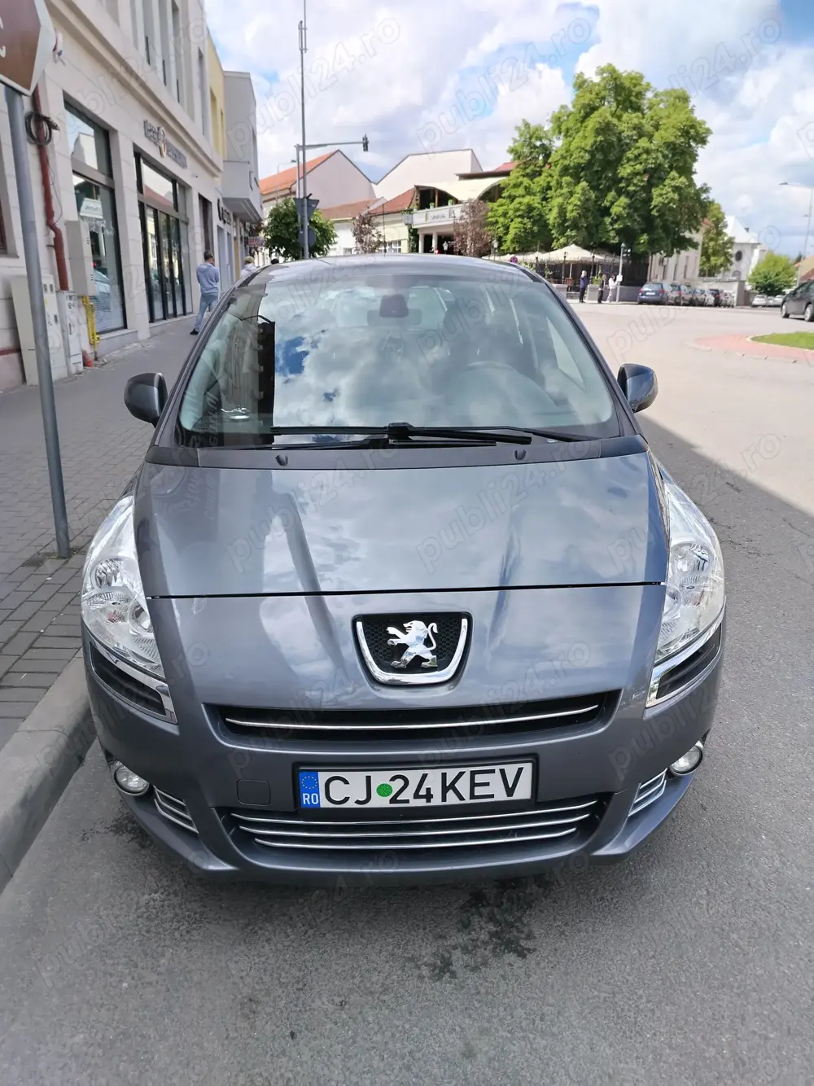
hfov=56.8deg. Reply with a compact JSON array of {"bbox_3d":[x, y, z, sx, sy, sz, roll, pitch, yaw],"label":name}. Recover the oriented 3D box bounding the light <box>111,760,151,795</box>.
[{"bbox_3d":[-0.707,0.598,1.927,0.095,0.085,0.060,4,20,12],"label":"light"}]

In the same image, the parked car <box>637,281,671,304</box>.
[{"bbox_3d":[16.147,-16.270,48.612,1.780,1.470,4.350,10,22,21],"label":"parked car"}]

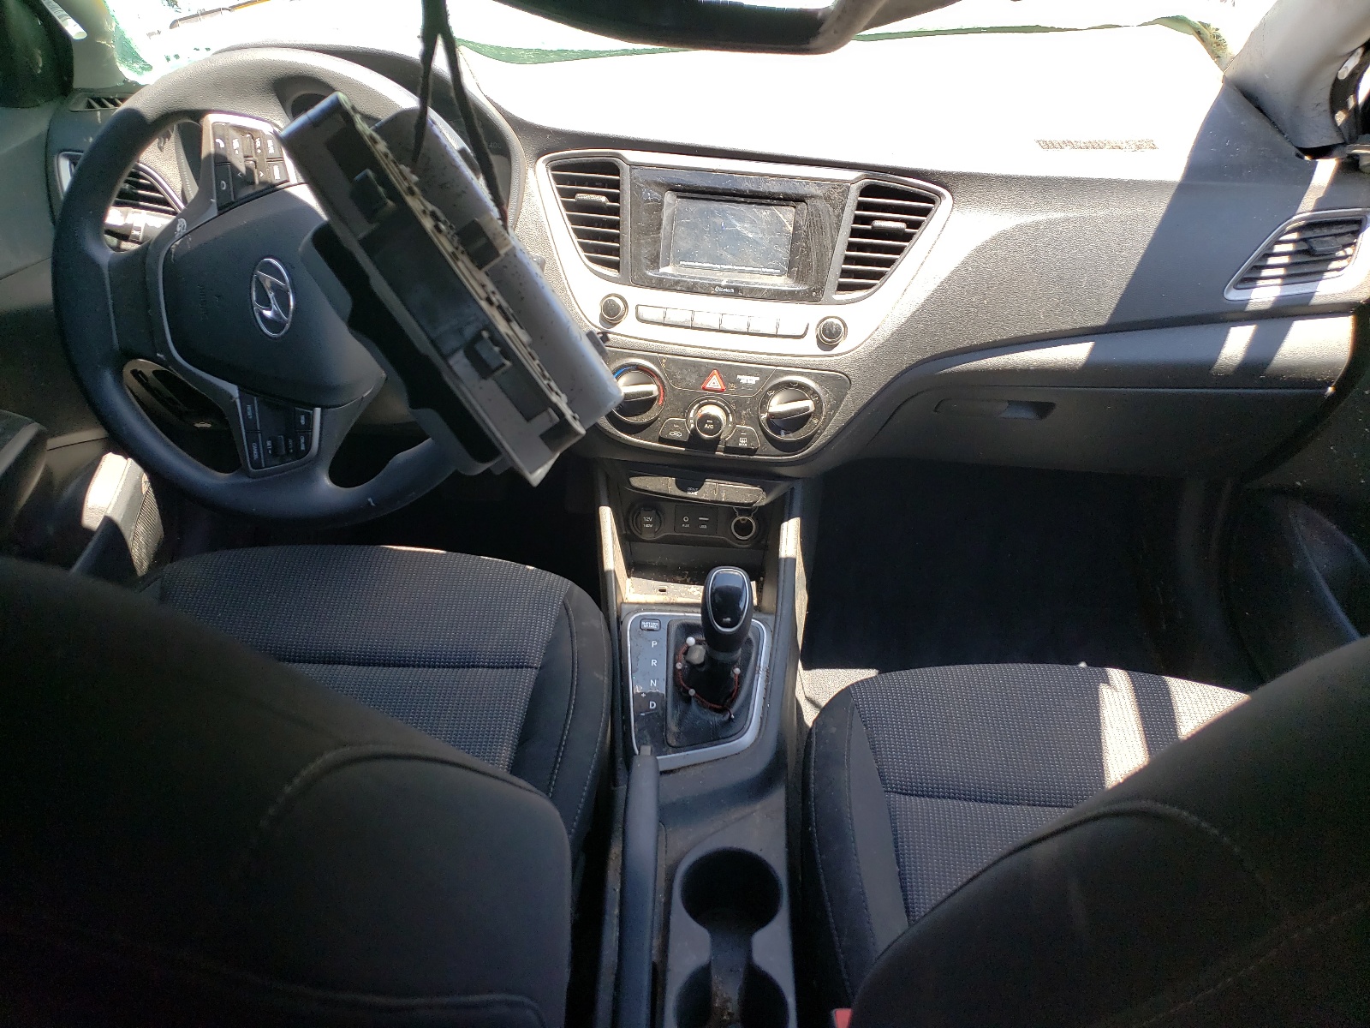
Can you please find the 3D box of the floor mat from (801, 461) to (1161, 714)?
[{"bbox_3d":[0.395,0.112,1.415,0.470,0.070,0.560,2,44,1],"label":"floor mat"}]

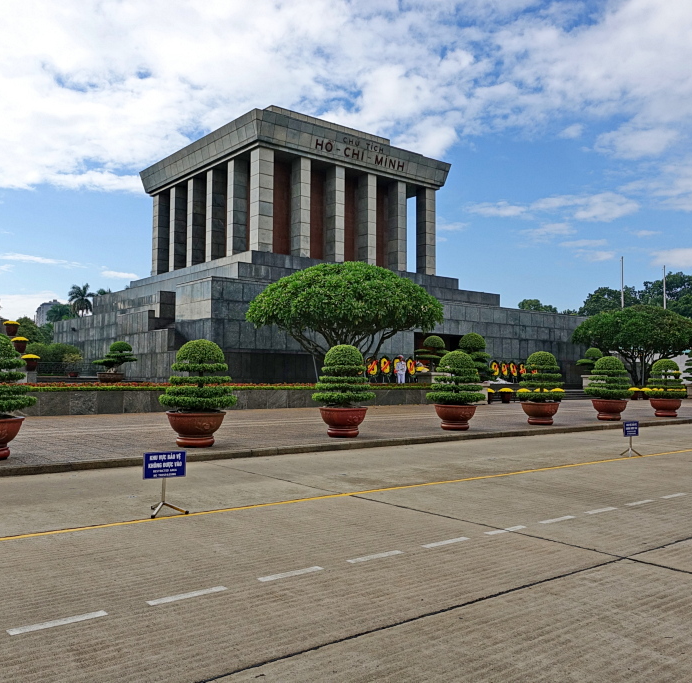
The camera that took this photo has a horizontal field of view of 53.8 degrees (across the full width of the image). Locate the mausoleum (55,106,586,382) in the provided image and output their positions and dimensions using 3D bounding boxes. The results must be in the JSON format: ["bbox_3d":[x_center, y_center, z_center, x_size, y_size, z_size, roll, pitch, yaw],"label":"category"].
[{"bbox_3d":[-4.270,-7.591,65.397,41.000,24.010,37.500,3,-4,-39],"label":"mausoleum"}]

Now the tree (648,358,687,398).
[{"bbox_3d":[12.468,1.453,26.600,1.500,1.560,1.500,-1,-3,25],"label":"tree"}]

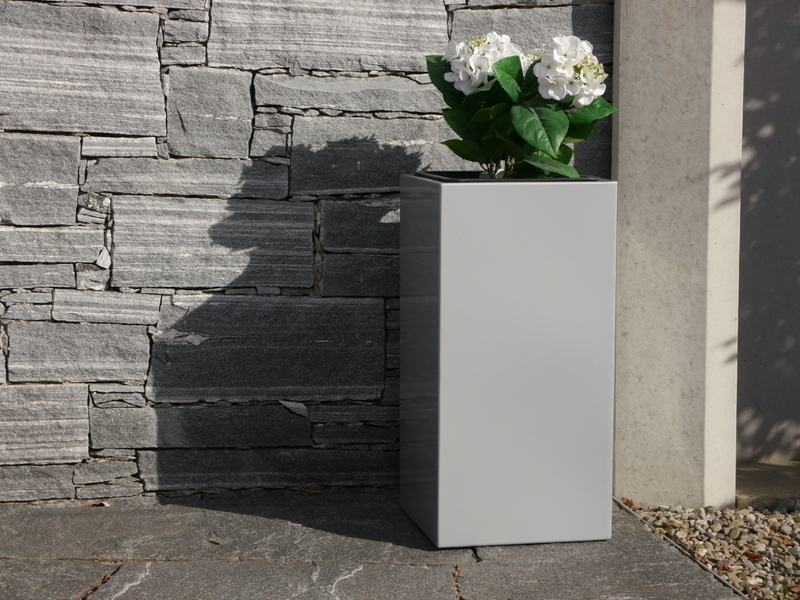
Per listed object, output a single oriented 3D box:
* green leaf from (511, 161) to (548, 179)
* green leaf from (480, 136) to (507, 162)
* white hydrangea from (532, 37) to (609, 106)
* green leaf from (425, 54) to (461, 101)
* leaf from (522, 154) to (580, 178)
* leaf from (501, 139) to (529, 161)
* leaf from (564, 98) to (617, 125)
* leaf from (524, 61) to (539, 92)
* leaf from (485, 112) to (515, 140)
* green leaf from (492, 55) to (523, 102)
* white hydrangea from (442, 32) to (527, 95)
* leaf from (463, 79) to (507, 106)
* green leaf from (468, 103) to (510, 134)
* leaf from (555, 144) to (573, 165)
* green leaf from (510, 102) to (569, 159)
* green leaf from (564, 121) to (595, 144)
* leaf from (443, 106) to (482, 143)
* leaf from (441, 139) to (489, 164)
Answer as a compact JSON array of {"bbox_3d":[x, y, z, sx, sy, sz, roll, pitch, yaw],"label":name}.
[{"bbox_3d":[0.294,-0.292,4.380,0.090,0.050,0.050,0,7,0],"label":"green leaf"},{"bbox_3d":[0.212,-0.338,4.360,0.068,0.065,0.035,1,7,9],"label":"green leaf"},{"bbox_3d":[0.384,-0.517,4.370,0.171,0.162,0.150,1,7,5],"label":"white hydrangea"},{"bbox_3d":[0.099,-0.505,4.430,0.078,0.110,0.055,0,6,1],"label":"green leaf"},{"bbox_3d":[0.339,-0.298,4.340,0.130,0.043,0.065,16,7,3],"label":"leaf"},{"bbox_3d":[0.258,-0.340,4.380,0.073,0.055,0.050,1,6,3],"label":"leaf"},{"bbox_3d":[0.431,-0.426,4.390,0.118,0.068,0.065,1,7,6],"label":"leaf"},{"bbox_3d":[0.307,-0.513,4.460,0.050,0.085,0.035,12,6,-1],"label":"leaf"},{"bbox_3d":[0.225,-0.389,4.380,0.070,0.075,0.040,17,6,-2],"label":"leaf"},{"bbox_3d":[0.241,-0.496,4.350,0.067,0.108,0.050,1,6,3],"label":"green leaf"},{"bbox_3d":[0.190,-0.538,4.420,0.185,0.140,0.170,0,7,0],"label":"white hydrangea"},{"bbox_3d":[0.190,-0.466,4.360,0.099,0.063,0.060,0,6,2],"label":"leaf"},{"bbox_3d":[0.201,-0.410,4.360,0.105,0.065,0.040,-27,12,-5],"label":"green leaf"},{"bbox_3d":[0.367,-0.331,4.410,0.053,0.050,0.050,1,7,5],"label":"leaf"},{"bbox_3d":[0.312,-0.377,4.340,0.115,0.145,0.035,-18,-32,-17],"label":"green leaf"},{"bbox_3d":[0.406,-0.385,4.440,0.095,0.060,0.040,11,7,-1],"label":"green leaf"},{"bbox_3d":[0.147,-0.398,4.430,0.115,0.080,0.040,27,6,-3],"label":"leaf"},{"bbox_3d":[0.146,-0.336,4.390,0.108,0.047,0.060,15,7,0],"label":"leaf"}]

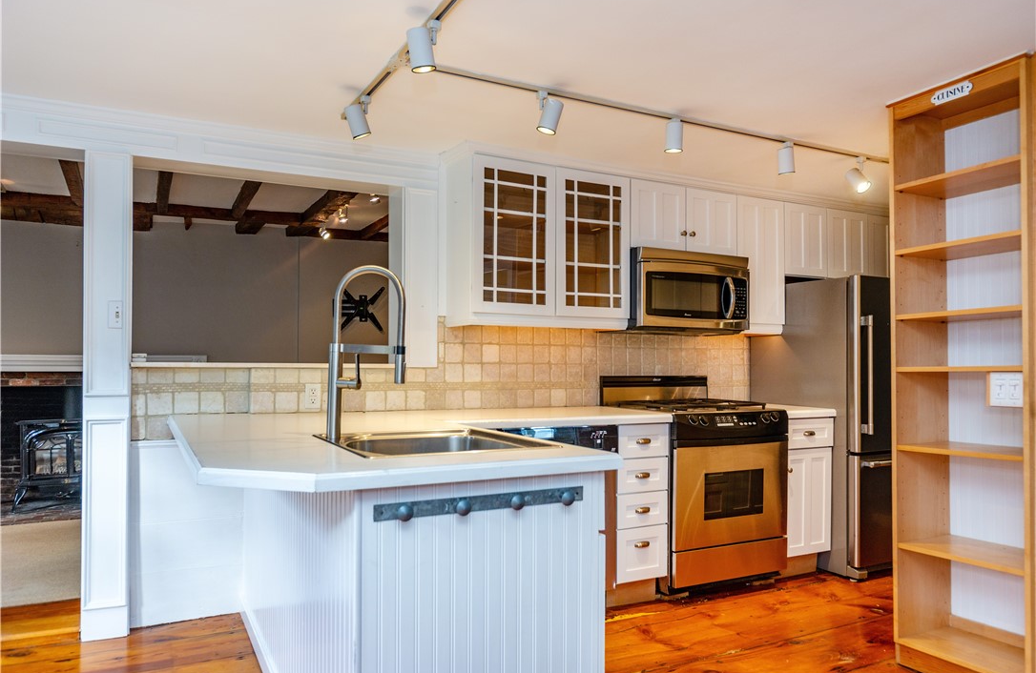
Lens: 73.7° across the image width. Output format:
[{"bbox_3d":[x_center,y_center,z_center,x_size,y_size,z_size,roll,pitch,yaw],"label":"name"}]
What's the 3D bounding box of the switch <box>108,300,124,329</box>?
[{"bbox_3d":[-1.685,-0.090,2.892,0.060,0.116,0.012,2,-2,-26],"label":"switch"}]

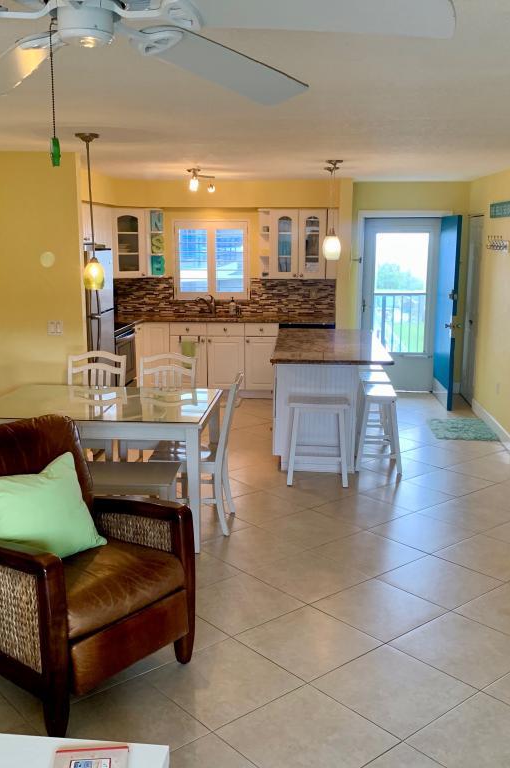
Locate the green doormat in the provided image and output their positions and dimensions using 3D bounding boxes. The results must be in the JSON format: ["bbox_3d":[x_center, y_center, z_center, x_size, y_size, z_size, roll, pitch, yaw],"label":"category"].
[{"bbox_3d":[1.940,0.411,7.279,0.540,0.025,0.860,1,10,4],"label":"green doormat"}]

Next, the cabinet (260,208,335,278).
[{"bbox_3d":[0.510,-1.577,8.706,0.850,0.765,0.340,1,10,4],"label":"cabinet"}]

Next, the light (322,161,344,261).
[{"bbox_3d":[0.652,-1.439,6.415,0.160,0.830,0.160,1,10,4],"label":"light"}]

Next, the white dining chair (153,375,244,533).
[{"bbox_3d":[-0.367,0.425,4.869,0.548,0.955,0.428,1,11,4],"label":"white dining chair"}]

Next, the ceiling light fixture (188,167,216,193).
[{"bbox_3d":[-0.512,-1.905,7.219,0.280,0.250,0.280,1,11,5],"label":"ceiling light fixture"}]

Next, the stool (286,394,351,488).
[{"bbox_3d":[0.482,0.423,5.792,0.460,0.630,0.340,1,11,5],"label":"stool"}]

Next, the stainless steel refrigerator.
[{"bbox_3d":[-1.644,-0.278,6.548,0.780,1.717,0.785,1,11,4],"label":"stainless steel refrigerator"}]

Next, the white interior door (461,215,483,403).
[{"bbox_3d":[2.430,-0.807,8.558,0.040,2.040,0.700,1,11,5],"label":"white interior door"}]

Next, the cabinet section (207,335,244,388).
[{"bbox_3d":[-0.300,-0.279,8.719,0.410,0.605,0.500,1,10,4],"label":"cabinet section"}]

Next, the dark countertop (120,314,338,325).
[{"bbox_3d":[-0.392,-0.754,8.977,2.640,0.040,0.630,1,11,5],"label":"dark countertop"}]

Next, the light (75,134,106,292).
[{"bbox_3d":[-1.008,-1.051,4.738,0.150,0.944,0.150,1,11,4],"label":"light"}]

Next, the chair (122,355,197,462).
[{"bbox_3d":[-0.657,0.303,5.410,0.450,0.995,0.550,1,11,5],"label":"chair"}]

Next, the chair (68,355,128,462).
[{"bbox_3d":[-1.165,0.293,5.451,0.450,0.995,0.550,1,11,5],"label":"chair"}]

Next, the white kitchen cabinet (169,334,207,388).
[{"bbox_3d":[-0.722,-0.312,8.852,0.430,0.600,0.580,1,10,4],"label":"white kitchen cabinet"}]

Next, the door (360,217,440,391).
[{"bbox_3d":[1.713,-0.915,9.070,0.882,2.063,0.071,1,11,4],"label":"door"}]

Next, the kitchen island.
[{"bbox_3d":[0.645,0.085,6.848,0.925,0.909,2.106,1,11,4],"label":"kitchen island"}]

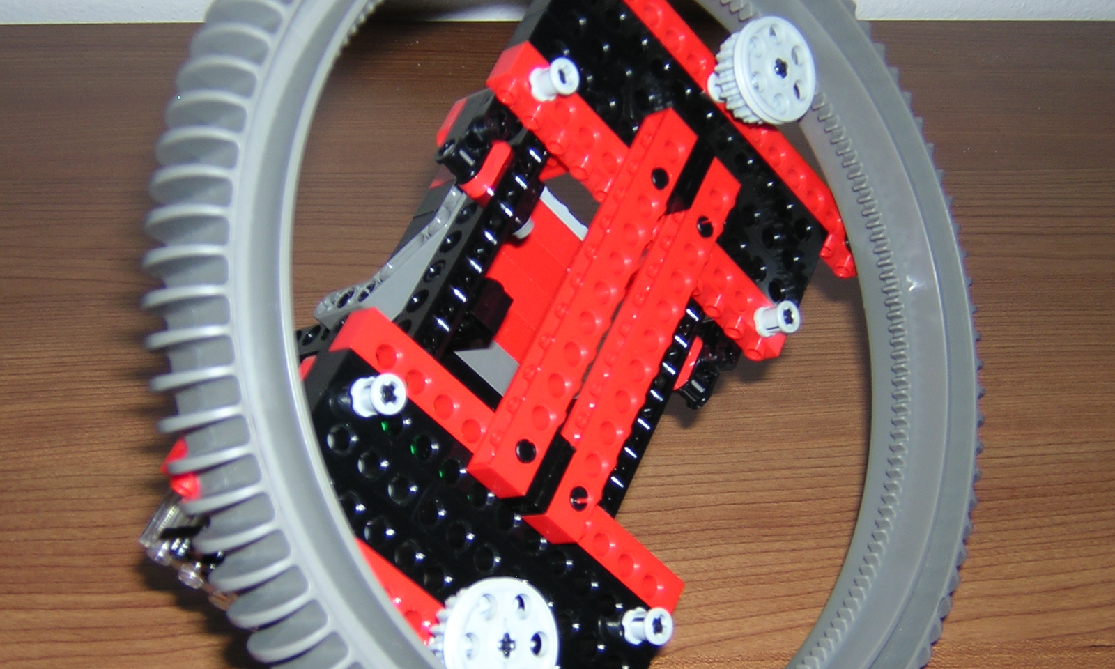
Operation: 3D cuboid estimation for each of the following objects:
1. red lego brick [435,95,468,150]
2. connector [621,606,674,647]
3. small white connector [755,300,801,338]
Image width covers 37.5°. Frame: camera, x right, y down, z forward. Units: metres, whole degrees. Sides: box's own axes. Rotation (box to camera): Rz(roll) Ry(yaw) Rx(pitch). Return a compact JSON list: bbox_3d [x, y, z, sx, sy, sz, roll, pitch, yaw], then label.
[{"bbox_3d":[-0.021,-0.043,0.365,0.004,0.010,0.016,-11,44,48],"label":"red lego brick"},{"bbox_3d":[0.018,0.060,0.336,0.008,0.007,0.007,-11,44,48],"label":"connector"},{"bbox_3d":[0.050,-0.004,0.376,0.008,0.007,0.007,-11,44,48],"label":"small white connector"}]

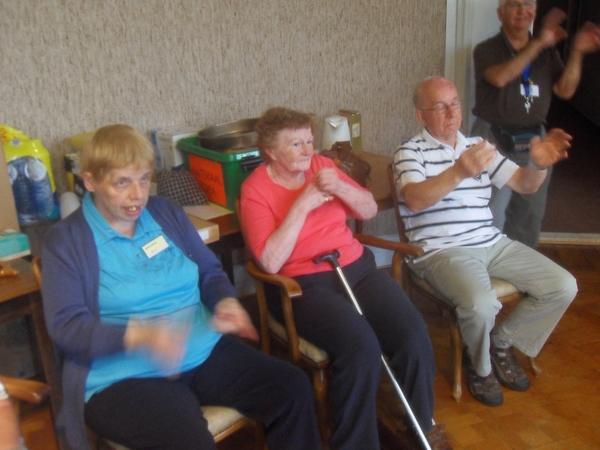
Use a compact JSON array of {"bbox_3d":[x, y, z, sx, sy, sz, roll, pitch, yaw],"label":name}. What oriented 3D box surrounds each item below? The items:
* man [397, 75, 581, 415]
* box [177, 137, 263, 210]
[{"bbox_3d":[0.733,0.055,2.578,0.590,1.300,0.710,-10,19,-21],"label":"man"},{"bbox_3d":[-0.317,-0.268,3.008,0.380,0.262,0.525,-17,23,-37],"label":"box"}]

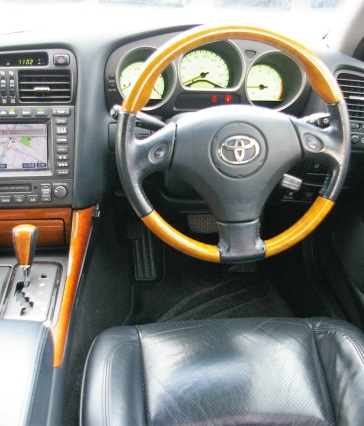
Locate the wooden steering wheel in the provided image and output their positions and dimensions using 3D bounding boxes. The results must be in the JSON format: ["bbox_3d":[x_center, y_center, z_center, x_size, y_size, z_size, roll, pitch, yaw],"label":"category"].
[{"bbox_3d":[0.086,-0.110,0.896,0.385,0.385,0.090,-1,7,-2],"label":"wooden steering wheel"}]

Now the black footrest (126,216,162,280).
[{"bbox_3d":[-0.105,0.099,1.490,0.075,0.185,0.035,-2,-10,-5],"label":"black footrest"}]

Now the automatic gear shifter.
[{"bbox_3d":[-0.276,0.073,0.940,0.043,0.108,0.046,0,15,-6],"label":"automatic gear shifter"}]

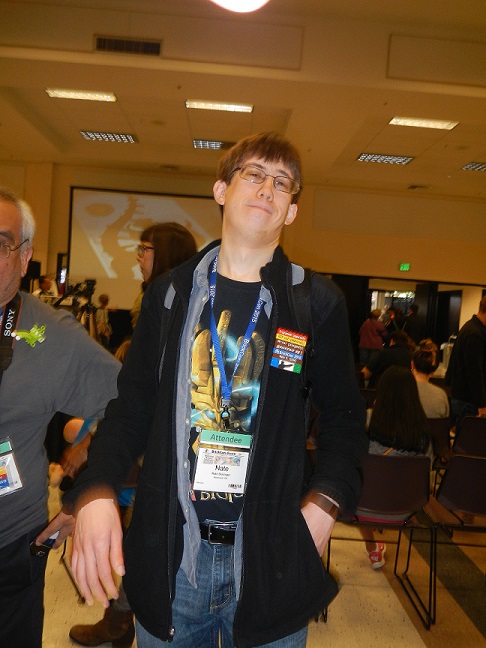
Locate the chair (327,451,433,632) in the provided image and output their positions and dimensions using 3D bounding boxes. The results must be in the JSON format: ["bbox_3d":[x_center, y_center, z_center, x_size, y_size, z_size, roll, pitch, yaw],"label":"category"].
[{"bbox_3d":[0.644,1.000,2.657,0.500,0.780,0.530,4,2,-2],"label":"chair"}]

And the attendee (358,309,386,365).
[{"bbox_3d":[2.352,0.455,9.707,0.520,1.530,0.450,6,3,38],"label":"attendee"}]

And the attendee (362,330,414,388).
[{"bbox_3d":[1.623,0.689,5.939,0.580,1.270,0.760,4,2,-12],"label":"attendee"}]

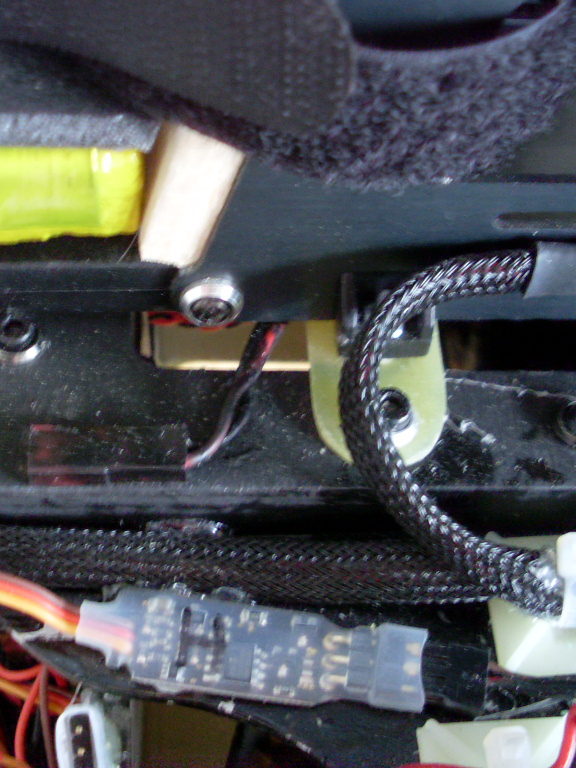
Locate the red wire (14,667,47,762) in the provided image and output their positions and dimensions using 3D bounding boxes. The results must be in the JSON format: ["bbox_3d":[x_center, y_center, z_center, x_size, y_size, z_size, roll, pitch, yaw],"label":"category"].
[{"bbox_3d":[-0.033,0.041,0.140,0.002,0.006,0.011,10,54,7],"label":"red wire"}]

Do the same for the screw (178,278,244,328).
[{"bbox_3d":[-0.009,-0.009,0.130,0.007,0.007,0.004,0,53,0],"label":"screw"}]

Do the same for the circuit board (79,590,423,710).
[{"bbox_3d":[-0.004,0.032,0.135,0.041,0.004,0.010,6,53,5],"label":"circuit board"}]

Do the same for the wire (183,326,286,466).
[{"bbox_3d":[-0.006,0.001,0.134,0.003,0.006,0.021,25,57,18],"label":"wire"}]

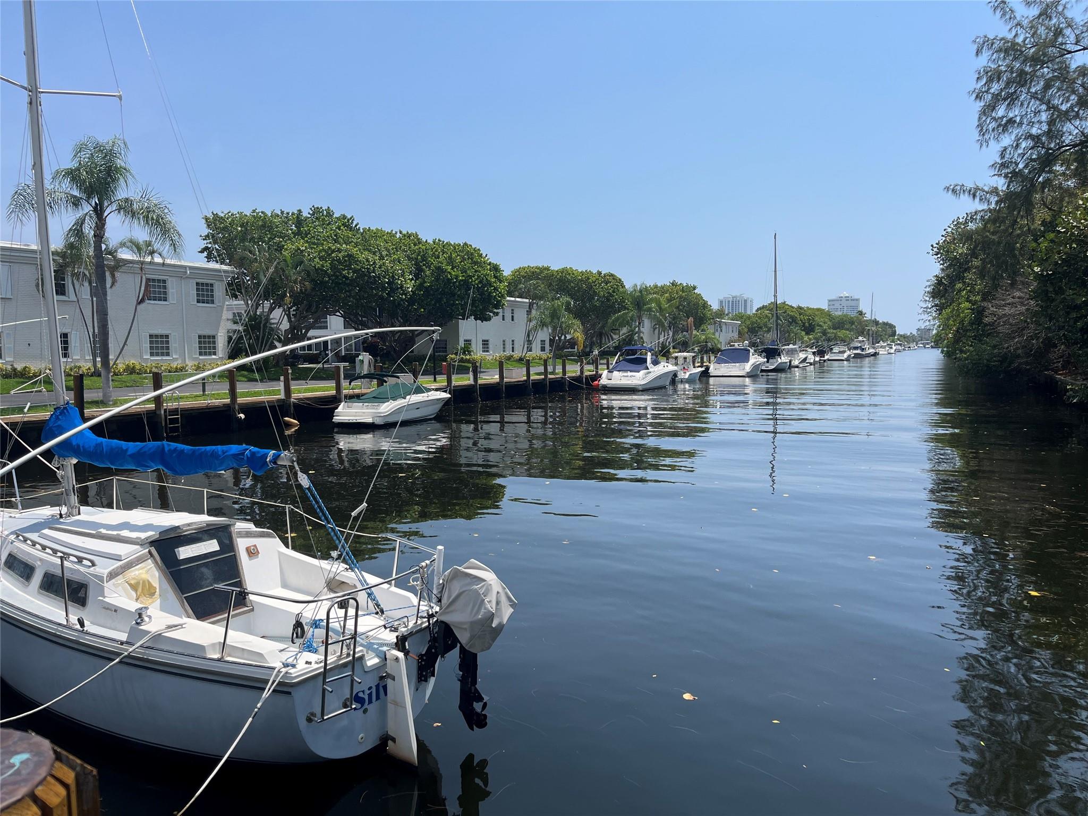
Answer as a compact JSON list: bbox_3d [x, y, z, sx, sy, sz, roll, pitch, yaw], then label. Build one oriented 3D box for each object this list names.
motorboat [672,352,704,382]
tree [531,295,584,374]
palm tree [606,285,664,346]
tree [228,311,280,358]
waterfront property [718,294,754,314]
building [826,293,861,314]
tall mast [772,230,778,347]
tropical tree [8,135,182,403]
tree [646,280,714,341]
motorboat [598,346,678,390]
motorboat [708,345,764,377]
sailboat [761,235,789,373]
[{"bbox_3d":[13.197,-3.810,73.513,2.500,2.600,7.700,3,5,30],"label":"motorboat"},{"bbox_3d":[0.863,-5.549,61.255,3.950,5.850,3.900,0,4,0],"label":"tree"},{"bbox_3d":[8.834,-7.861,76.622,5.300,7.900,5.200,0,4,0],"label":"palm tree"},{"bbox_3d":[-15.957,-3.726,45.348,3.000,3.300,3.000,0,4,0],"label":"tree"},{"bbox_3d":[279.510,-127.612,1193.723,48.000,77.000,26.000,1,5,17],"label":"waterfront property"},{"bbox_3d":[419.316,-123.271,1143.910,45.000,76.000,27.000,1,5,16],"label":"building"},{"bbox_3d":[28.628,-14.630,100.673,0.220,14.100,0.220,1,5,16],"label":"tall mast"},{"bbox_3d":[-16.254,-5.100,29.997,5.900,9.800,5.800,0,4,0],"label":"tropical tree"},{"bbox_3d":[18.864,-12.499,113.375,9.600,10.500,9.400,0,4,0],"label":"tree"},{"bbox_3d":[7.871,-3.234,61.810,3.250,3.250,10.300,2,5,29],"label":"motorboat"},{"bbox_3d":[21.497,-5.312,87.144,3.800,3.500,12.300,2,5,29],"label":"motorboat"},{"bbox_3d":[28.801,-13.176,101.327,3.500,17.000,11.500,2,5,29],"label":"sailboat"}]

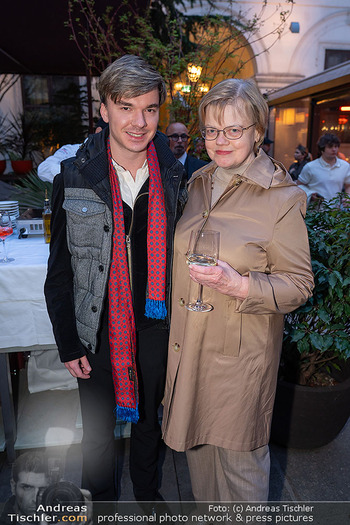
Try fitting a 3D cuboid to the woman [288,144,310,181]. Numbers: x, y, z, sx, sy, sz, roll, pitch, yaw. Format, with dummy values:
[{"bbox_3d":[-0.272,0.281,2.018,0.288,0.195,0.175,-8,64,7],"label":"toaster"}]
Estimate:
[{"bbox_3d":[1.770,-0.821,5.258,0.330,1.680,0.460,-5,15,-19],"label":"woman"}]

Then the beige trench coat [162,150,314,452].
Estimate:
[{"bbox_3d":[0.200,0.147,1.201,0.540,0.990,0.380,8,16,29],"label":"beige trench coat"}]

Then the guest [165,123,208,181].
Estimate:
[{"bbox_3d":[0.050,-0.166,2.793,0.520,1.700,0.340,-2,14,-8],"label":"guest"}]

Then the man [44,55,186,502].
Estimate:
[{"bbox_3d":[-0.200,0.253,1.331,0.540,1.780,0.360,-4,16,-13],"label":"man"}]

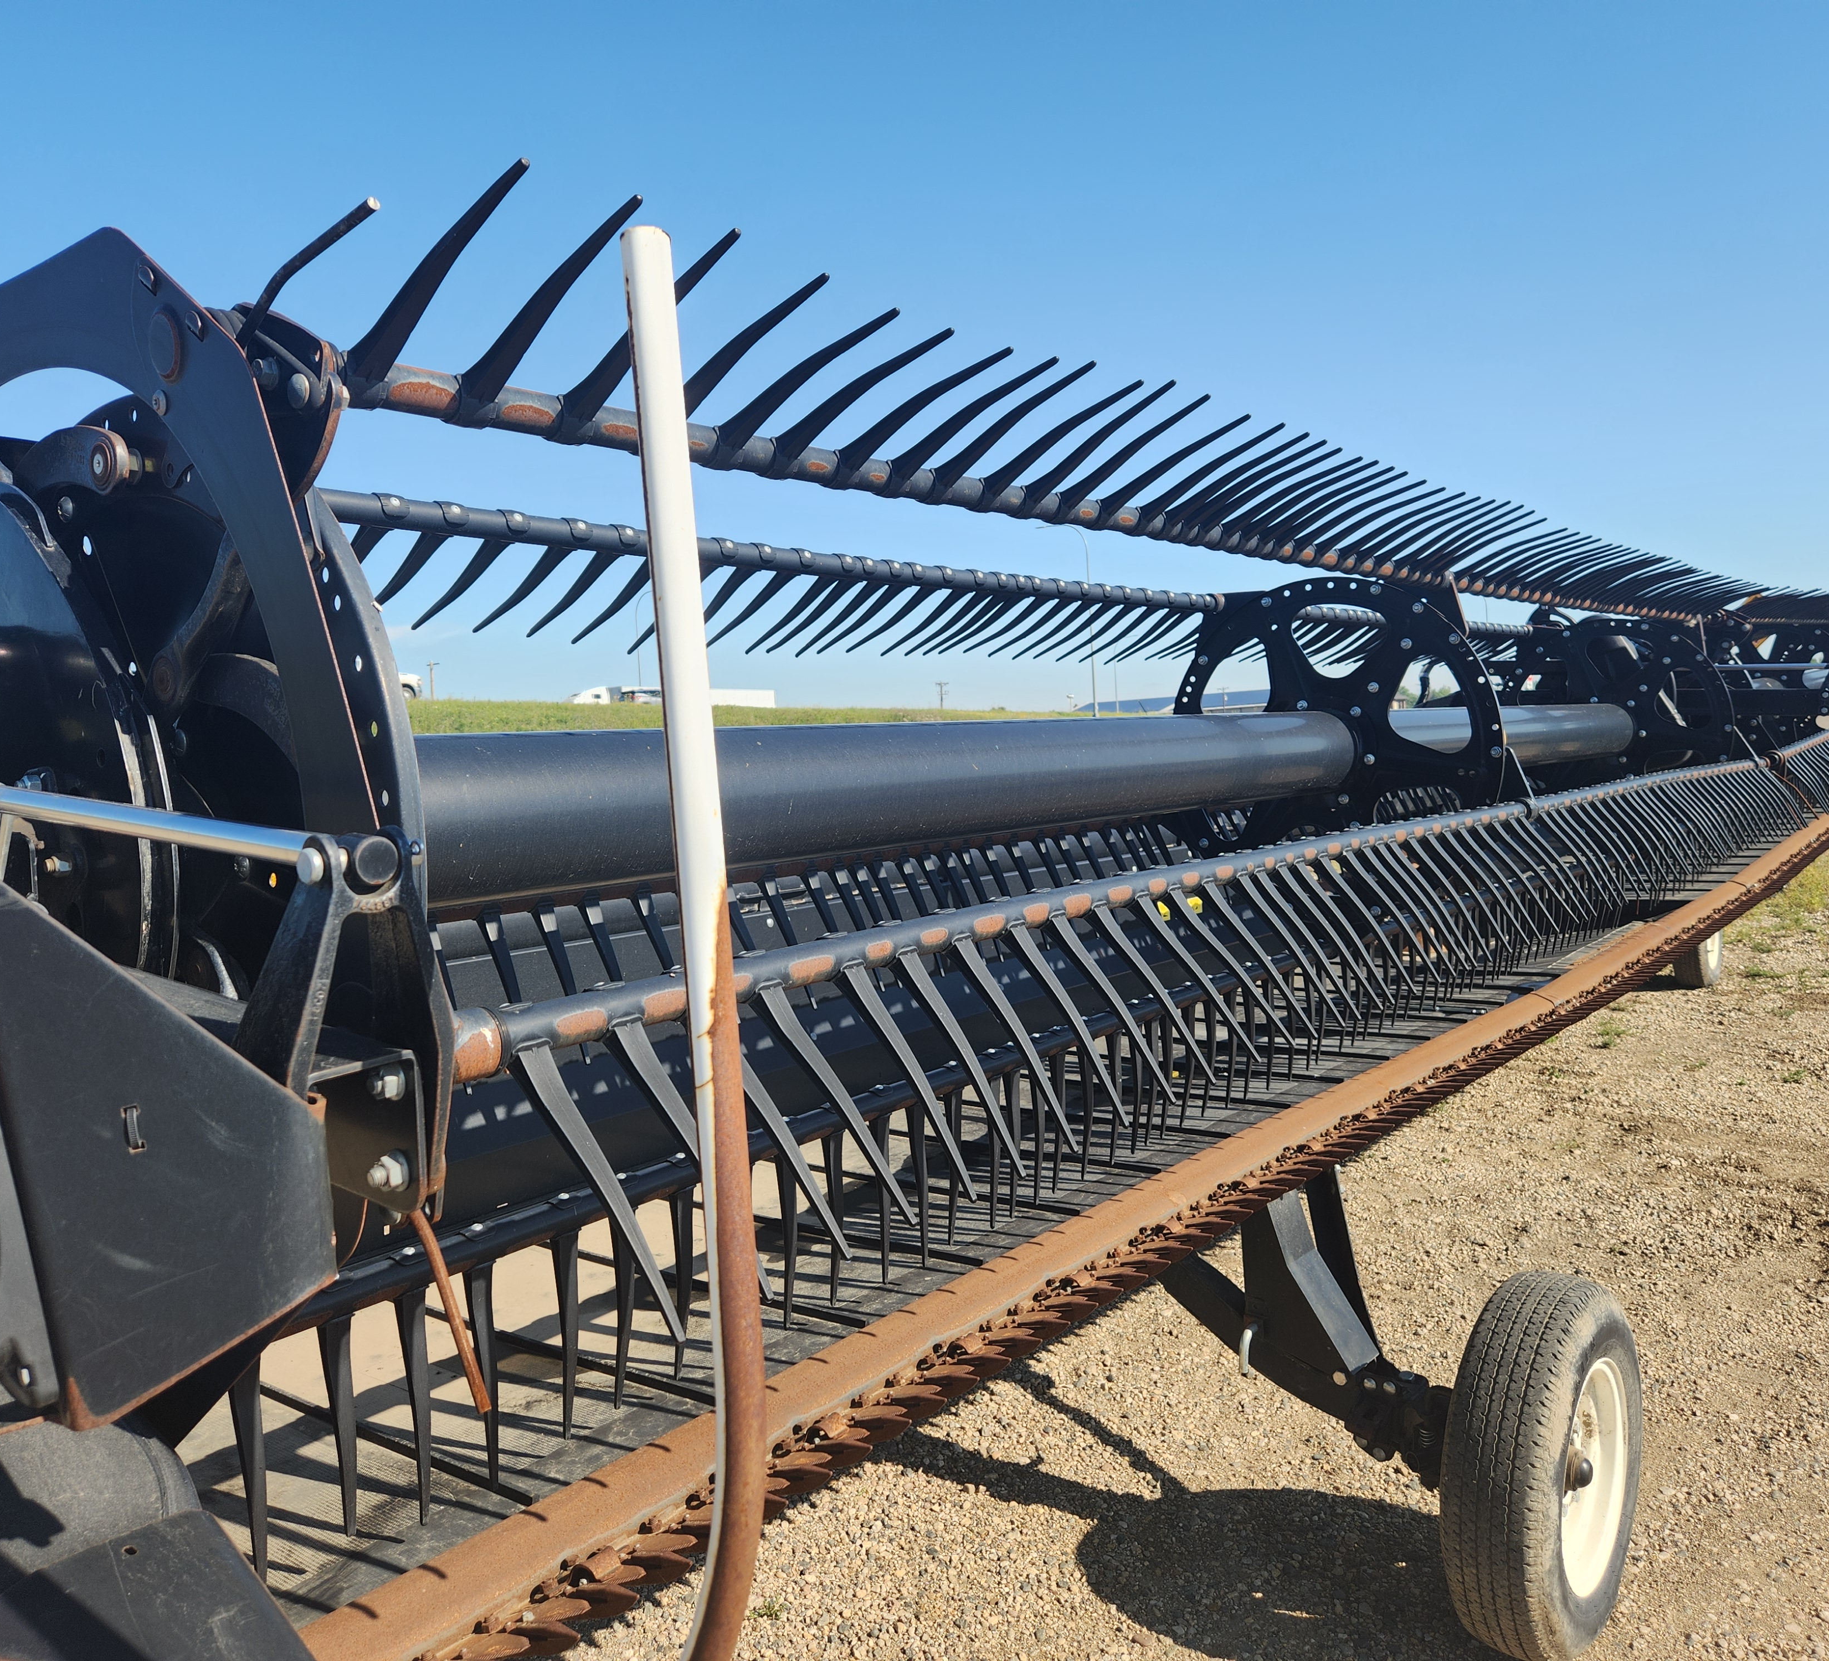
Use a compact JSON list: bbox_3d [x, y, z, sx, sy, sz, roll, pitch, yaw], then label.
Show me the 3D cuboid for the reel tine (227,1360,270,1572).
[{"bbox_3d":[-0.712,0.681,1.587,0.036,0.246,0.031,-3,2,39],"label":"reel tine"}]

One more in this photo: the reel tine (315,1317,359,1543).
[{"bbox_3d":[-0.649,0.679,1.675,0.036,0.255,0.031,1,5,39],"label":"reel tine"}]

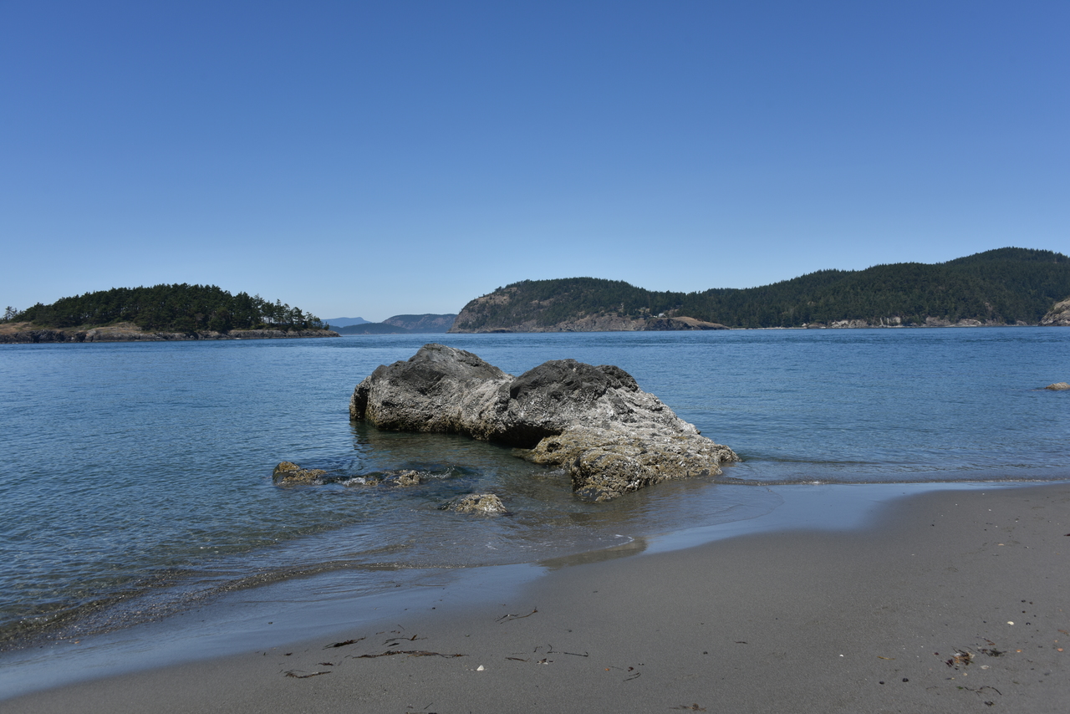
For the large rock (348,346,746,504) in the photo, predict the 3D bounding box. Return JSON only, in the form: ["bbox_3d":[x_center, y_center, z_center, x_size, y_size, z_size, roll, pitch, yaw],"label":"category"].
[{"bbox_3d":[-0.410,0.631,13.375,3.400,1.630,9.000,-2,2,-30],"label":"large rock"}]

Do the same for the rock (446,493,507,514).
[{"bbox_3d":[-0.566,1.446,8.247,0.600,0.200,0.420,-1,2,0],"label":"rock"}]

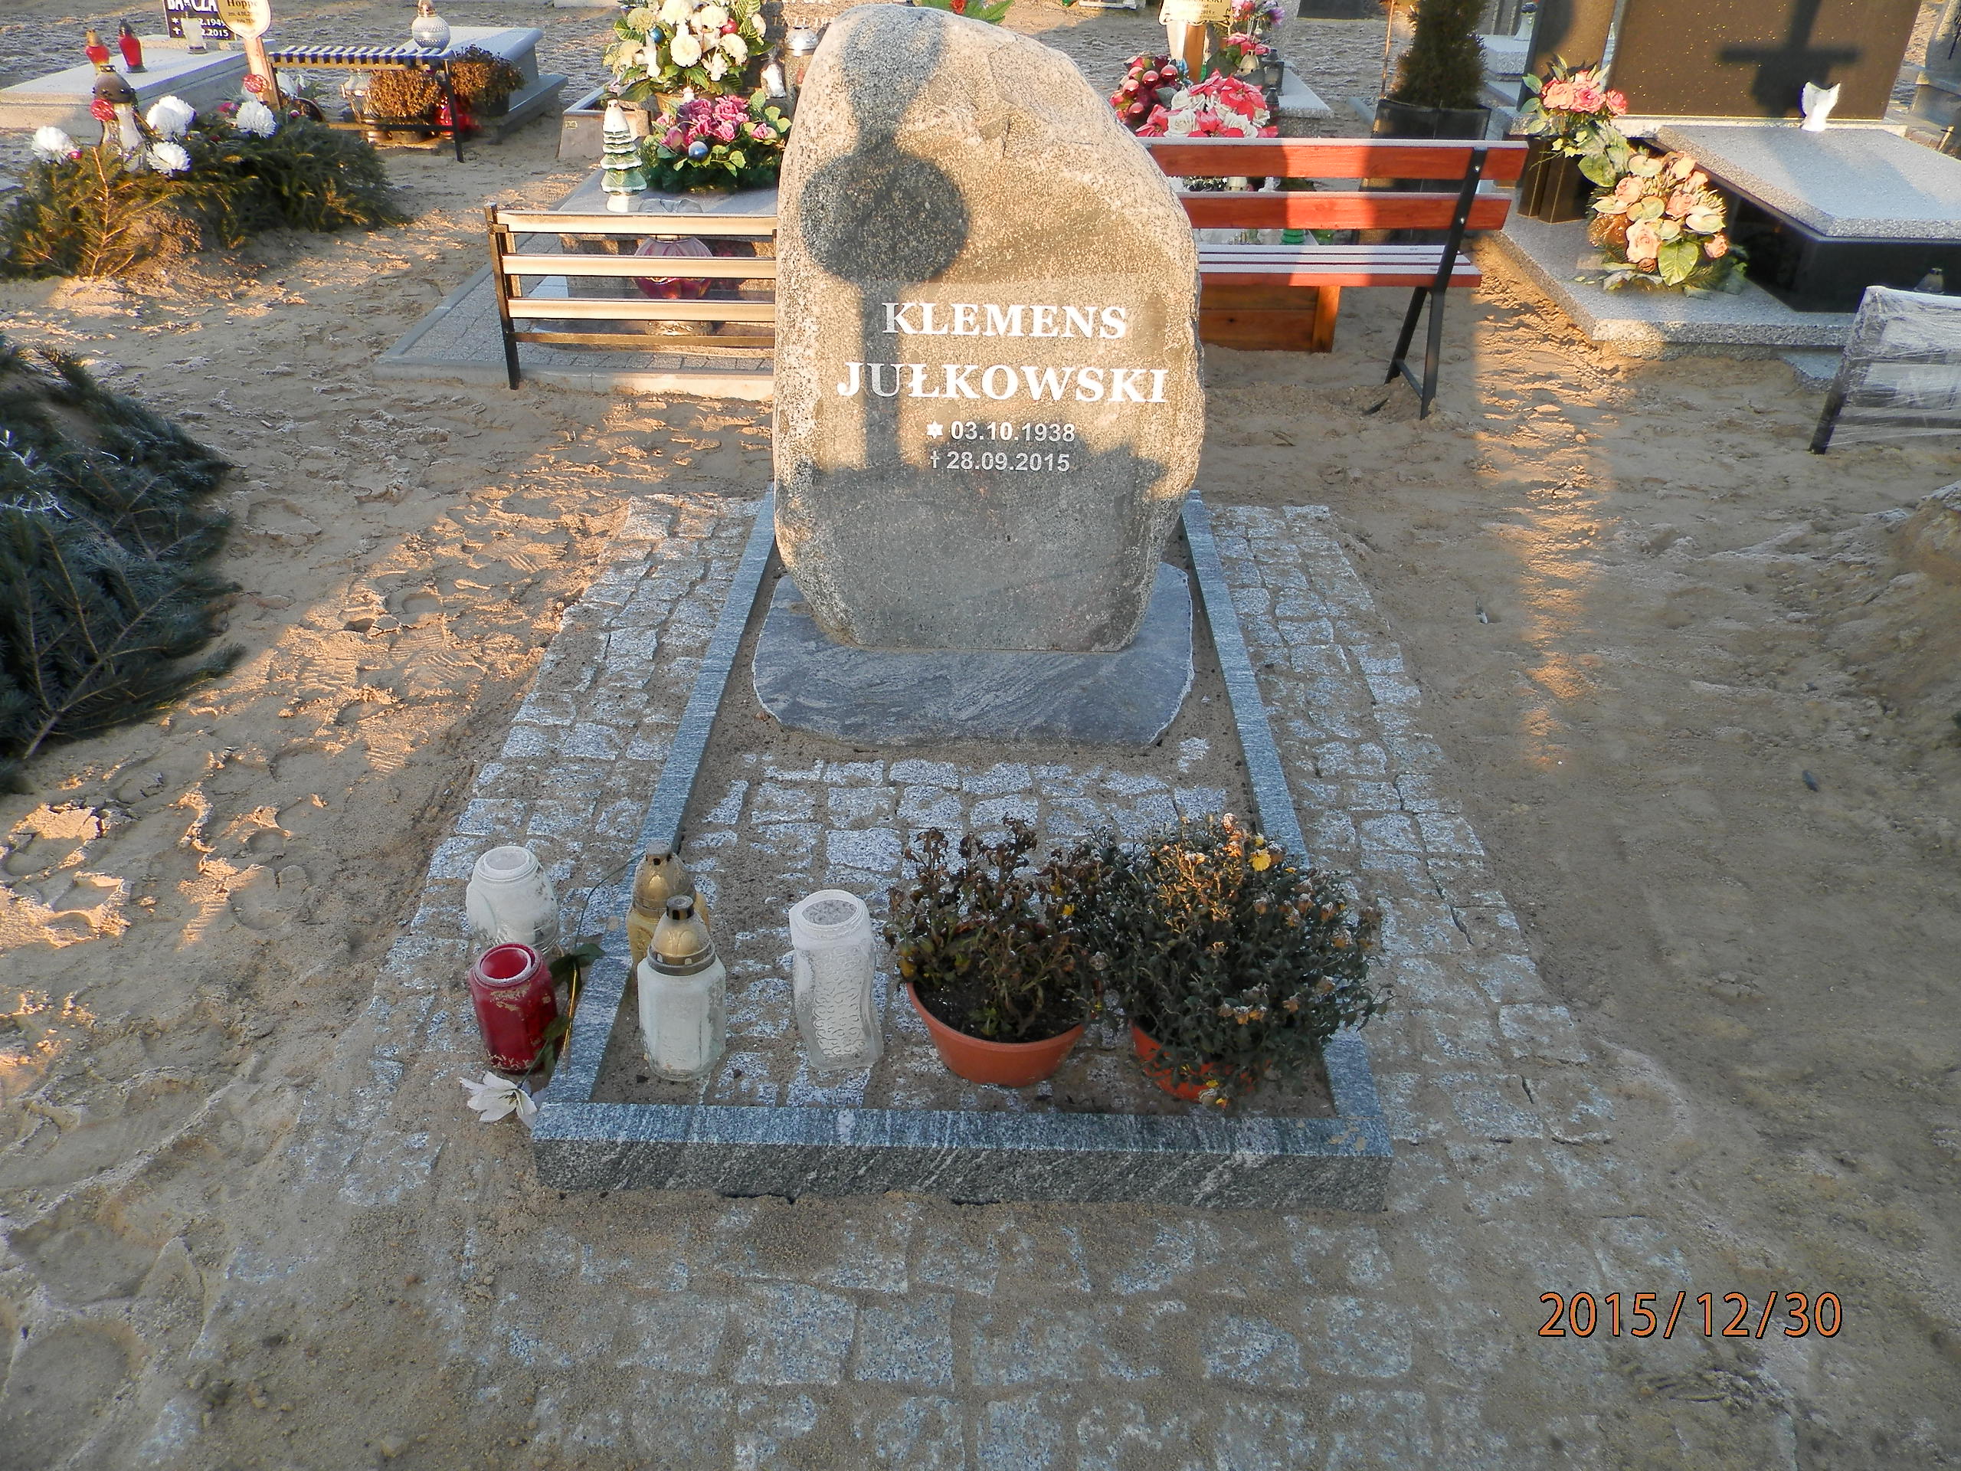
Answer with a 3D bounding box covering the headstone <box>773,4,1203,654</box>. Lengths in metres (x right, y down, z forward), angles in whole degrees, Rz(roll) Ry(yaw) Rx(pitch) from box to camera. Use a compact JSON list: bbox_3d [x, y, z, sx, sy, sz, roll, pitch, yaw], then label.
[{"bbox_3d":[0.016,-0.734,2.657,0.820,1.110,0.310,1,32,1],"label":"headstone"}]

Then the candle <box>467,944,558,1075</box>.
[{"bbox_3d":[-0.560,0.324,1.698,0.098,0.141,0.098,5,33,-2],"label":"candle"}]

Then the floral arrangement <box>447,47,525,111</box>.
[{"bbox_3d":[-2.690,-3.578,7.735,0.420,0.340,0.420,1,32,1],"label":"floral arrangement"}]

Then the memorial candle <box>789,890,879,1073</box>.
[{"bbox_3d":[-0.168,0.284,1.637,0.091,0.205,0.091,-1,33,2],"label":"memorial candle"}]

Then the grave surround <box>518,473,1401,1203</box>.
[{"bbox_3d":[-0.004,-0.006,2.592,1.040,0.100,2.030,1,32,1],"label":"grave surround"}]

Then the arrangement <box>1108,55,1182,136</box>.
[{"bbox_3d":[0.705,-2.698,6.003,0.350,0.360,0.280,1,32,1],"label":"arrangement"}]

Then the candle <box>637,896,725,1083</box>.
[{"bbox_3d":[-0.339,0.282,1.608,0.096,0.235,0.096,5,33,-2],"label":"candle"}]

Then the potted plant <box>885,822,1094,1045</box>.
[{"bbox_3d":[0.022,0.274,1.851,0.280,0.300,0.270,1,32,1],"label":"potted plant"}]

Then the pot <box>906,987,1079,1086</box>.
[{"bbox_3d":[0.025,0.327,1.665,0.223,0.110,0.223,1,33,0],"label":"pot"}]

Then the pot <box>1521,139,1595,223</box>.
[{"bbox_3d":[2.337,-2.235,5.668,0.240,0.310,0.230,-9,34,-14],"label":"pot"}]

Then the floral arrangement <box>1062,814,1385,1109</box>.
[{"bbox_3d":[0.301,0.289,1.848,0.390,0.320,0.350,1,32,1],"label":"floral arrangement"}]

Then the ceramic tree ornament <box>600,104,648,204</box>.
[{"bbox_3d":[-1.096,-1.762,4.314,0.138,0.287,0.138,1,33,0],"label":"ceramic tree ornament"}]

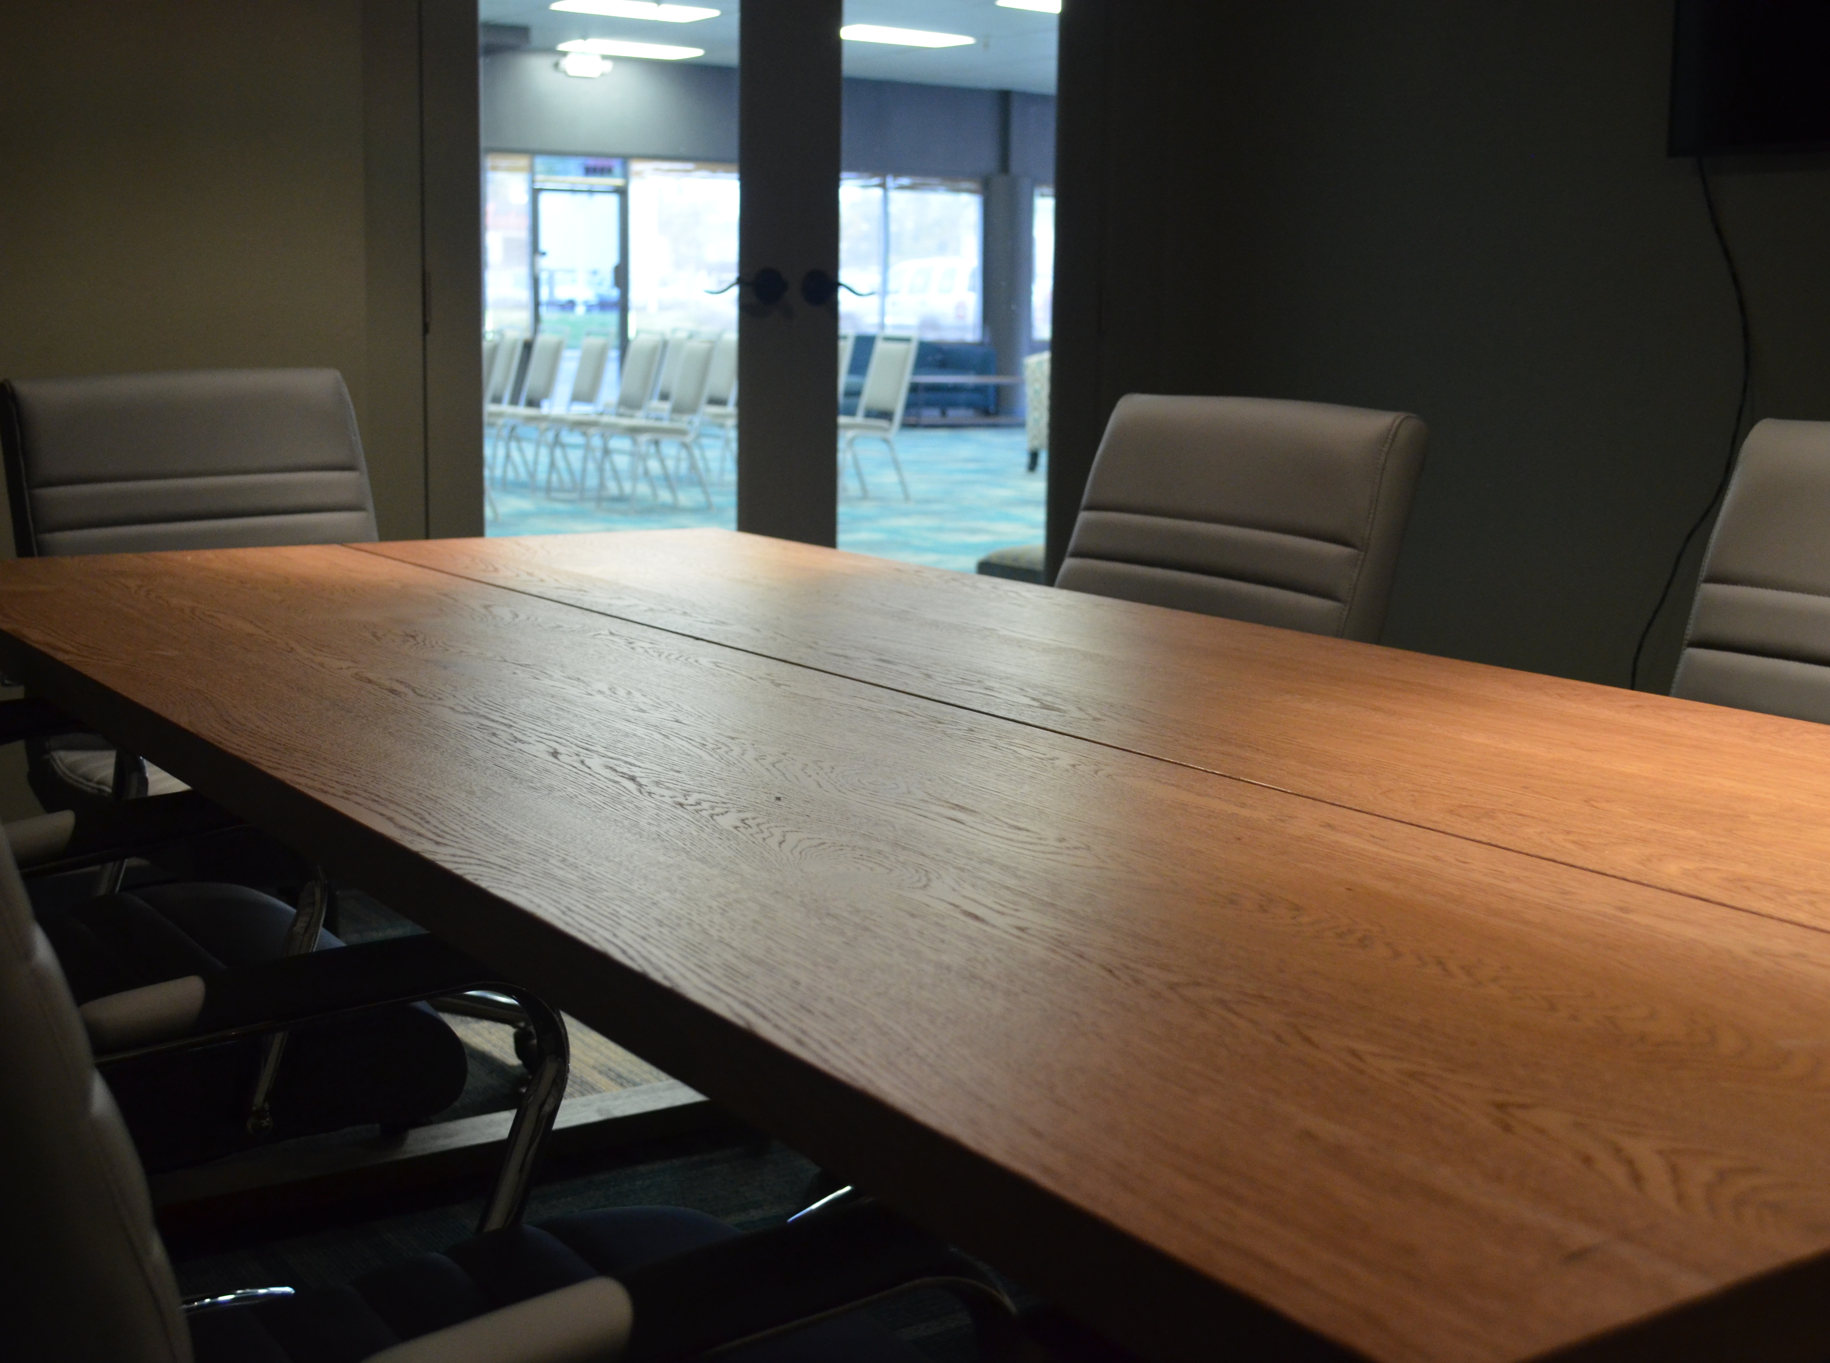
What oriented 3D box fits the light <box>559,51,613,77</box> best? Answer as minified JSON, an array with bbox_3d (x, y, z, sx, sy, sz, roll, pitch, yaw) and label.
[{"bbox_3d":[-2.902,-5.426,19.588,0.500,0.230,0.150,-5,11,-34],"label":"light"}]

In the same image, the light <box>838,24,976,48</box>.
[{"bbox_3d":[-0.134,-5.282,18.169,1.200,0.080,0.600,-5,11,-34],"label":"light"}]

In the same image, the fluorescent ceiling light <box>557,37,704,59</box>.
[{"bbox_3d":[-2.487,-5.509,19.321,1.200,0.080,0.600,-5,11,-34],"label":"fluorescent ceiling light"}]

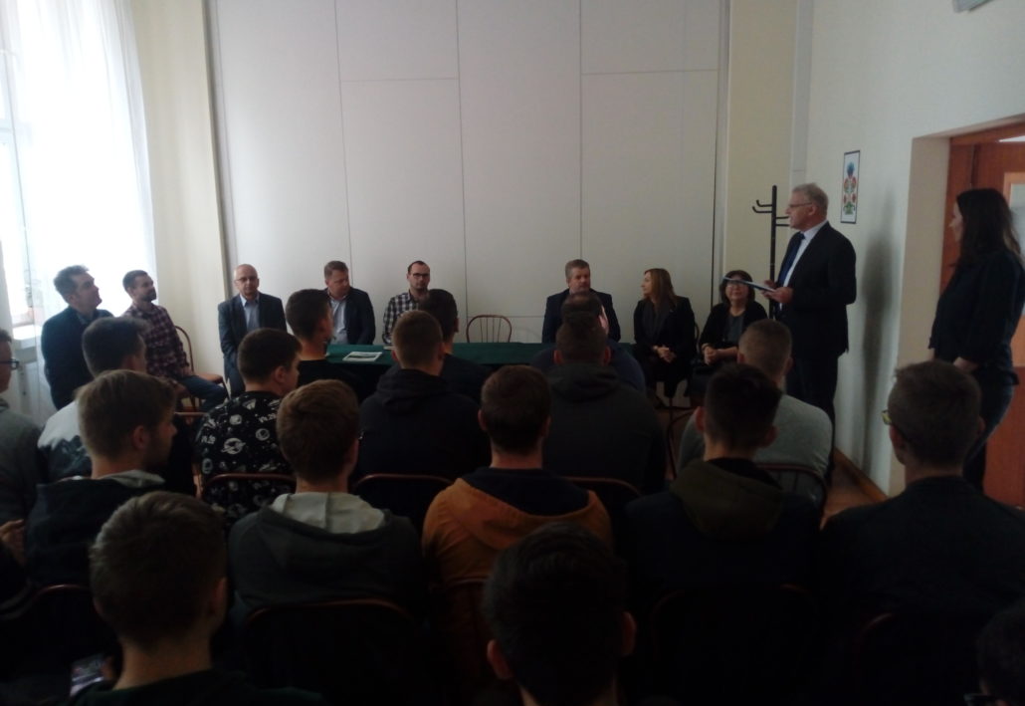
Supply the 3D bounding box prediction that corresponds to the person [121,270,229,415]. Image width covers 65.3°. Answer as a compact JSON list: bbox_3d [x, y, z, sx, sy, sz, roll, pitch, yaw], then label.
[{"bbox_3d":[-2.219,0.126,5.268,0.800,1.325,0.520,6,12,33],"label":"person"}]

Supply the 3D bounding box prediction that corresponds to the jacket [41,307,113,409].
[{"bbox_3d":[-2.586,0.026,4.811,0.380,0.660,0.470,6,13,36],"label":"jacket"}]

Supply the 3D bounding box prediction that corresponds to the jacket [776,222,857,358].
[{"bbox_3d":[1.688,-0.320,4.552,0.350,0.800,0.500,-7,12,-28],"label":"jacket"}]

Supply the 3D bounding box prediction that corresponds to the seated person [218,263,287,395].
[{"bbox_3d":[-1.849,0.020,5.835,0.530,1.320,0.780,-2,10,-8],"label":"seated person"}]

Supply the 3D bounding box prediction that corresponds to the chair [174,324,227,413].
[{"bbox_3d":[-2.323,0.225,5.613,0.480,0.870,0.420,8,14,41],"label":"chair"}]

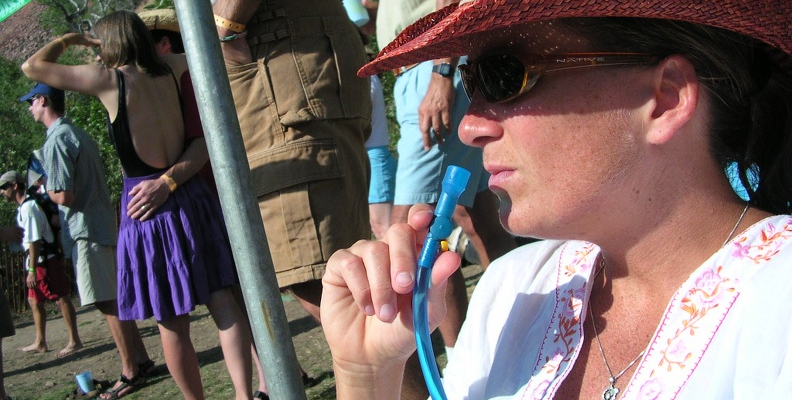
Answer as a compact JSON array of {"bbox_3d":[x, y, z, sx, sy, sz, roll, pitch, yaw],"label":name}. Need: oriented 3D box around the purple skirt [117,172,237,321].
[{"bbox_3d":[-0.869,0.172,3.350,0.450,0.530,0.370,-6,-1,-30],"label":"purple skirt"}]

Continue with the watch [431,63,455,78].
[{"bbox_3d":[0.131,-0.359,2.350,0.063,0.042,0.055,8,-4,-14],"label":"watch"}]

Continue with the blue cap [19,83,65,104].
[{"bbox_3d":[-1.984,-0.620,4.750,0.270,0.140,0.180,-7,-1,-18],"label":"blue cap"}]

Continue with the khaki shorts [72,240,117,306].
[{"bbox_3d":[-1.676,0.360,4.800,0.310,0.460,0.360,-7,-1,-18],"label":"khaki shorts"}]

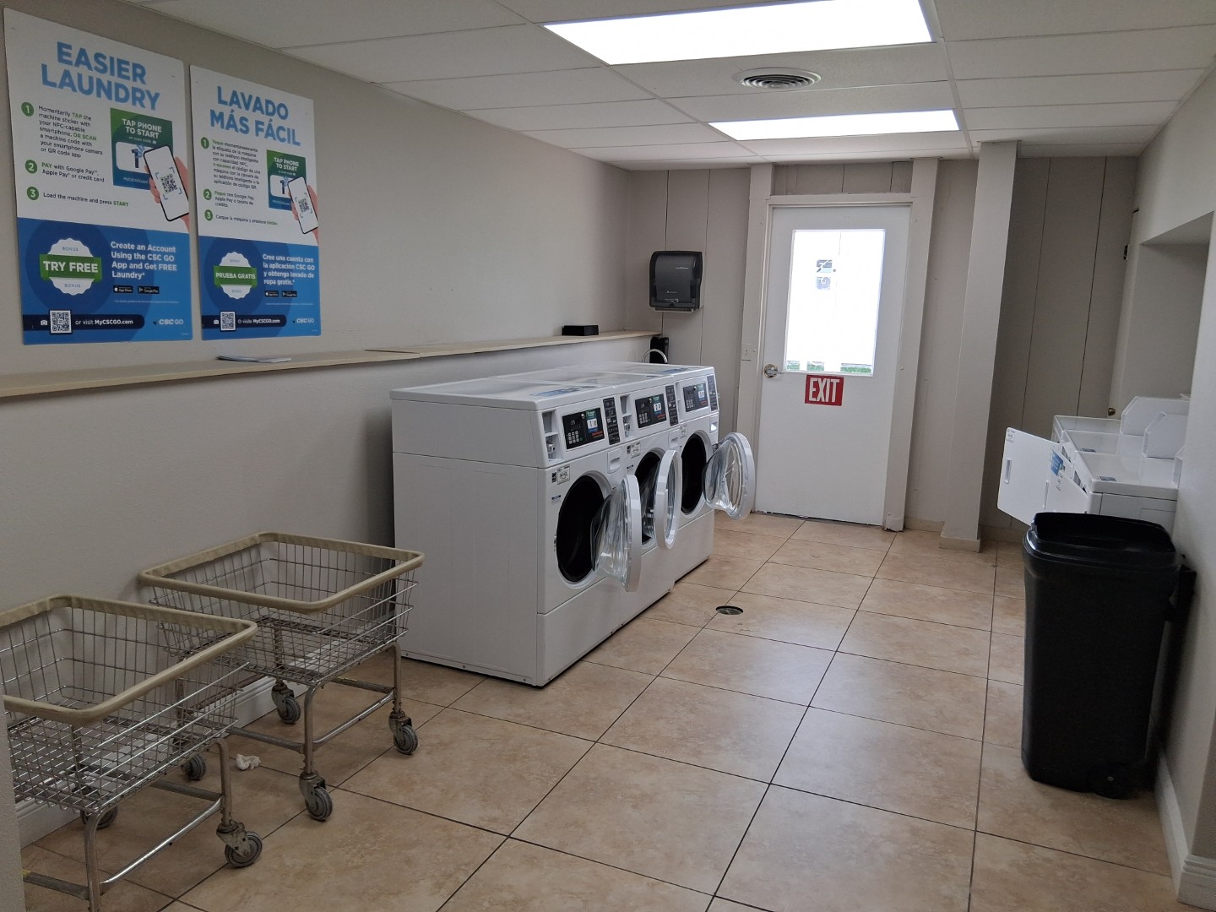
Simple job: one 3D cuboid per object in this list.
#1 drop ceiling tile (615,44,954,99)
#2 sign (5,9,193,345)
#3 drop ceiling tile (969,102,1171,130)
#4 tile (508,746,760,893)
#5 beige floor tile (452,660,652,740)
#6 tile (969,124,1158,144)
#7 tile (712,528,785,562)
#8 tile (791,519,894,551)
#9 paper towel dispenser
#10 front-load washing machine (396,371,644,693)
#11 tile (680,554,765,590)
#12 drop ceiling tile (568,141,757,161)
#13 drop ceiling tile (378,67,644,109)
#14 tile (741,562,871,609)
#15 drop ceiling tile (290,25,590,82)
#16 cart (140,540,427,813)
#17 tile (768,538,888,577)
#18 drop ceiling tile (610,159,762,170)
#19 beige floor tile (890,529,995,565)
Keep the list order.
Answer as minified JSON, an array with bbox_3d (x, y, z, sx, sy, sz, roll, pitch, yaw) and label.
[{"bbox_3d":[0.679,-1.510,3.582,1.209,0.016,0.600,6,11,23],"label":"drop ceiling tile"},{"bbox_3d":[-1.551,-0.813,2.840,0.010,0.914,0.610,6,11,23],"label":"sign"},{"bbox_3d":[2.117,-1.580,4.244,0.870,0.016,0.600,6,11,23],"label":"drop ceiling tile"},{"bbox_3d":[0.117,1.053,2.719,0.600,0.010,0.600,6,11,23],"label":"tile"},{"bbox_3d":[-0.193,0.904,3.498,0.600,0.010,0.600,6,11,23],"label":"beige floor tile"},{"bbox_3d":[2.356,-1.671,4.766,0.850,0.016,0.600,6,11,23],"label":"tile"},{"bbox_3d":[0.764,0.542,5.640,0.594,0.010,0.594,6,11,23],"label":"tile"},{"bbox_3d":[1.546,0.509,5.920,0.592,0.010,0.592,6,11,23],"label":"tile"},{"bbox_3d":[0.462,-1.209,6.344,0.320,0.410,0.220,6,11,23],"label":"paper towel dispenser"},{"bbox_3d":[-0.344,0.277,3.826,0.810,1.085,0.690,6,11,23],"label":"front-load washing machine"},{"bbox_3d":[0.524,0.633,5.076,0.592,0.010,0.592,6,11,23],"label":"tile"},{"bbox_3d":[0.352,-1.891,5.676,1.057,0.016,0.605,6,11,23],"label":"drop ceiling tile"},{"bbox_3d":[-0.372,-1.615,4.029,1.064,0.016,0.600,6,11,23],"label":"drop ceiling tile"},{"bbox_3d":[1.089,0.697,4.932,0.603,0.010,0.603,6,11,23],"label":"tile"},{"bbox_3d":[-0.615,-1.522,3.478,1.064,0.016,0.600,6,11,23],"label":"drop ceiling tile"},{"bbox_3d":[-0.985,0.653,2.838,0.660,0.655,0.540,6,11,23],"label":"cart"},{"bbox_3d":[1.307,0.598,5.382,0.592,0.010,0.592,6,11,23],"label":"tile"},{"bbox_3d":[0.565,-1.970,6.149,1.064,0.016,0.422,6,11,23],"label":"drop ceiling tile"},{"bbox_3d":[2.132,0.568,5.781,0.603,0.010,0.603,6,11,23],"label":"beige floor tile"}]

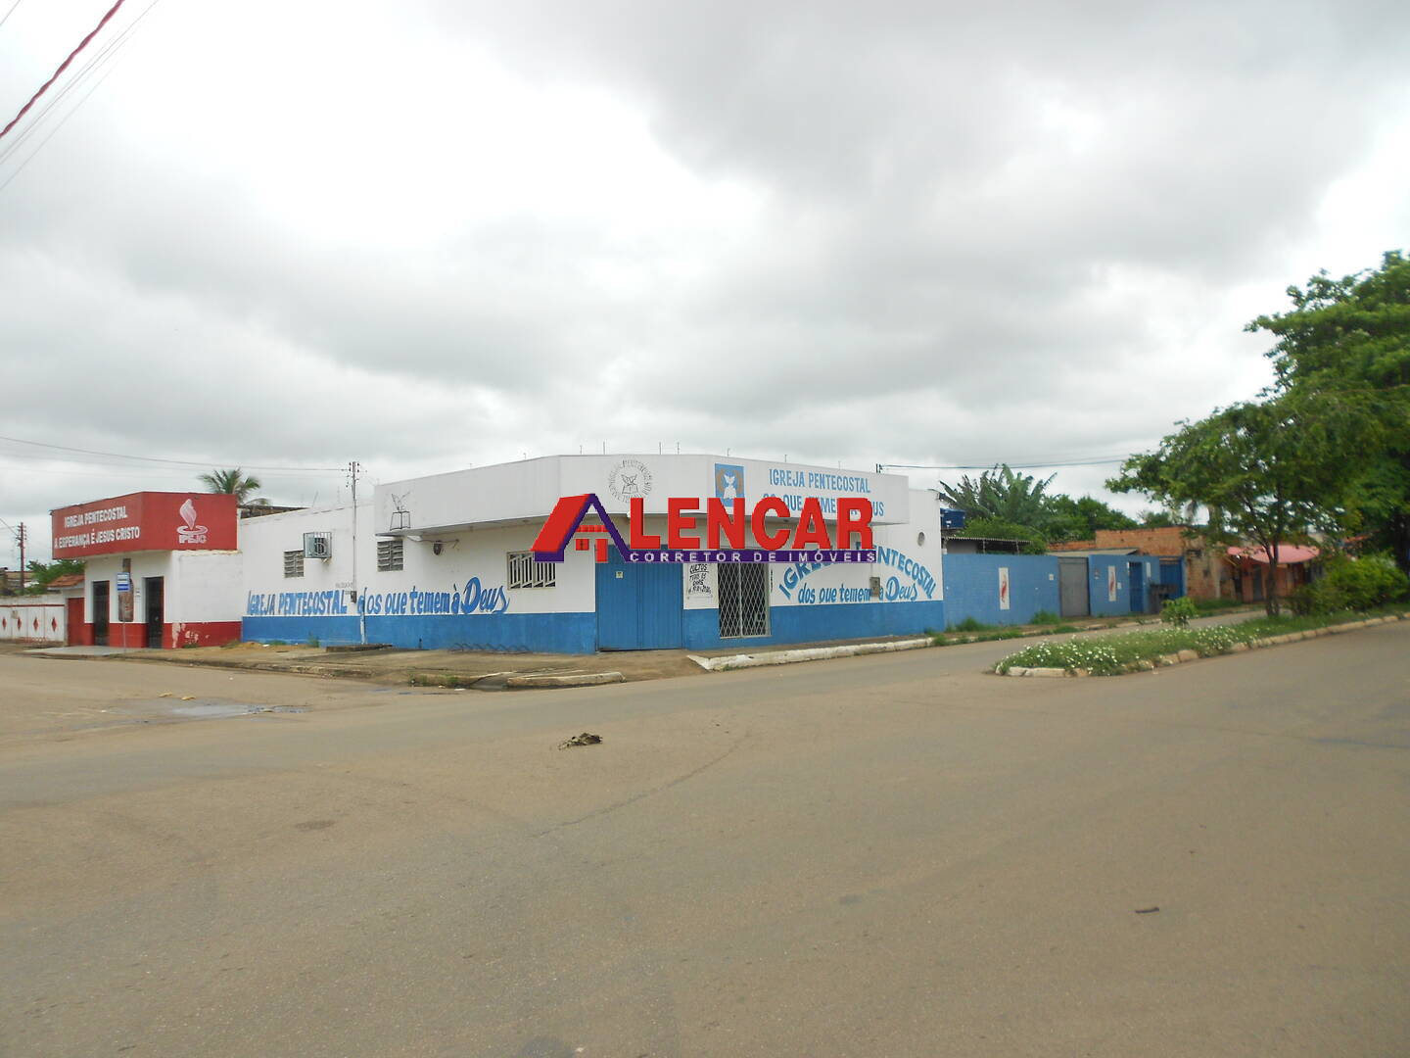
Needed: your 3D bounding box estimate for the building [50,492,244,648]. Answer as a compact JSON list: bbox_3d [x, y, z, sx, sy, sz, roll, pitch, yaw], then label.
[{"bbox_3d":[-17.232,1.570,36.174,7.100,4.680,6.500,-4,-5,40],"label":"building"}]

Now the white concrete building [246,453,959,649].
[{"bbox_3d":[-4.330,1.279,34.079,20.710,4.484,14.250,-5,-5,43],"label":"white concrete building"}]

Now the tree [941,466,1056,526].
[{"bbox_3d":[11.953,0.527,42.802,4.830,6.212,4.800,-2,-4,16],"label":"tree"}]

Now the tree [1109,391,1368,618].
[{"bbox_3d":[17.587,-0.726,34.263,8.100,7.429,7.600,-3,-4,27],"label":"tree"}]

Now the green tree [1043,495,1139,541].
[{"bbox_3d":[19.593,1.184,53.811,5.600,5.921,5.400,-3,-4,20],"label":"green tree"}]

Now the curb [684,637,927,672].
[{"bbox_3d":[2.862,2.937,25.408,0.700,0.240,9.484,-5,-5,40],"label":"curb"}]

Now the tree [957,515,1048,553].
[{"bbox_3d":[12.687,1.624,44.861,3.900,4.428,3.800,-2,-4,16],"label":"tree"}]

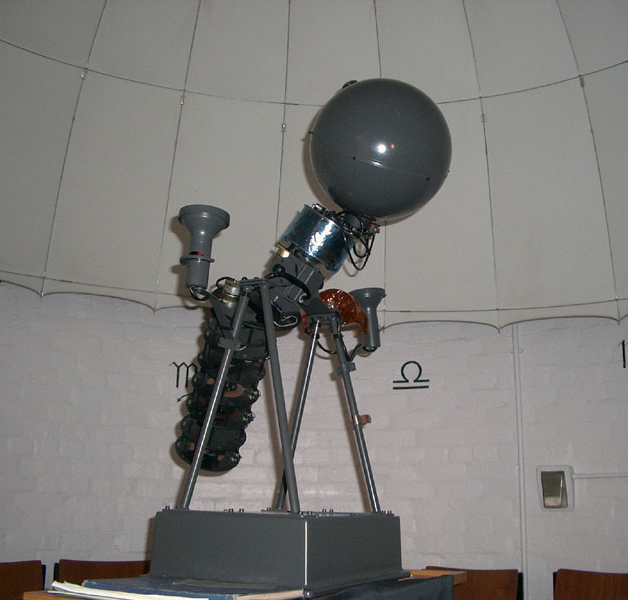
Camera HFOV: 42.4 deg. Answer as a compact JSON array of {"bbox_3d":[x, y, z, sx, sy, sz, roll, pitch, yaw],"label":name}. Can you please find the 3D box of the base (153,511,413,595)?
[{"bbox_3d":[-0.056,0.505,1.667,0.342,0.137,0.463,-6,-16,27],"label":"base"}]

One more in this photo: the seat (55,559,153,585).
[{"bbox_3d":[-0.760,1.383,2.958,0.460,0.800,0.500,5,-14,-15],"label":"seat"}]

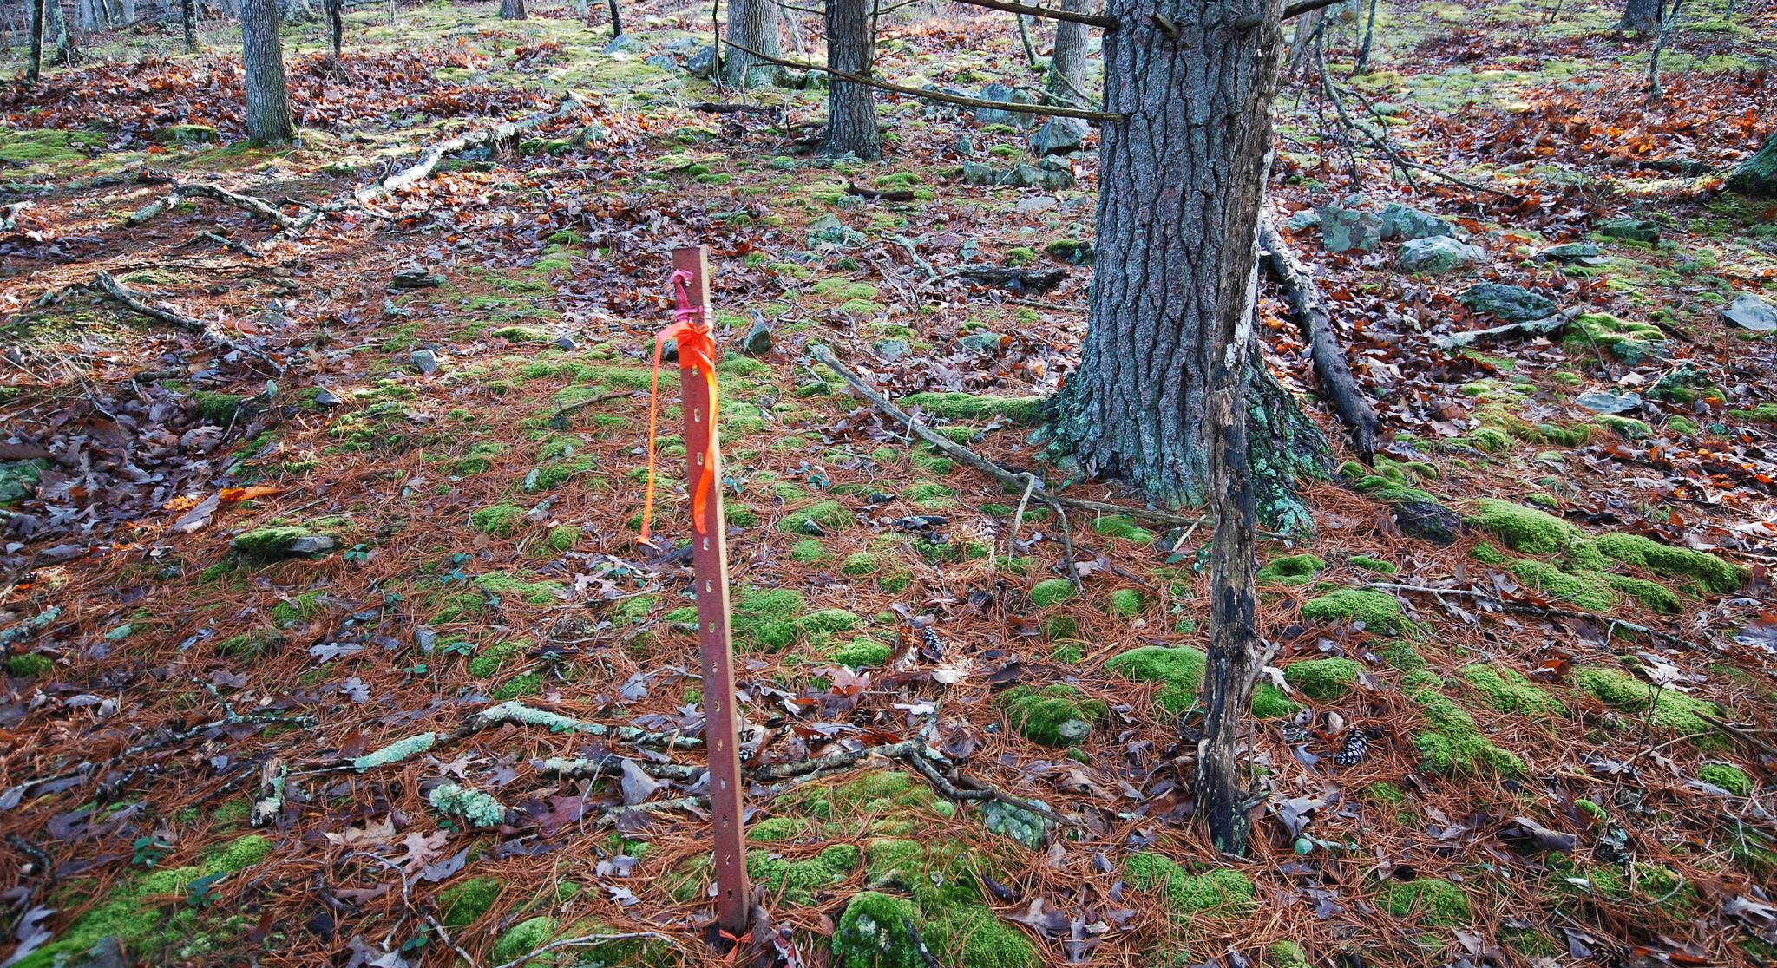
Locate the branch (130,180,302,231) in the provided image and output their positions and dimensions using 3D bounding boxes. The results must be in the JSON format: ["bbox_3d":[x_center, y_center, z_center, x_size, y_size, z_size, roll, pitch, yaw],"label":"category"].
[{"bbox_3d":[-4.243,-1.779,6.967,1.194,0.220,0.385,2,28,10],"label":"branch"}]

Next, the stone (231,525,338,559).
[{"bbox_3d":[-1.832,0.157,3.280,0.310,0.075,0.150,-6,13,-29],"label":"stone"}]

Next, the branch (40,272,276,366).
[{"bbox_3d":[-3.380,-0.809,5.142,1.970,0.150,0.335,13,32,28],"label":"branch"}]

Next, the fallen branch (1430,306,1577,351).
[{"bbox_3d":[2.626,-0.663,4.607,0.720,0.085,0.100,-12,15,-11],"label":"fallen branch"}]

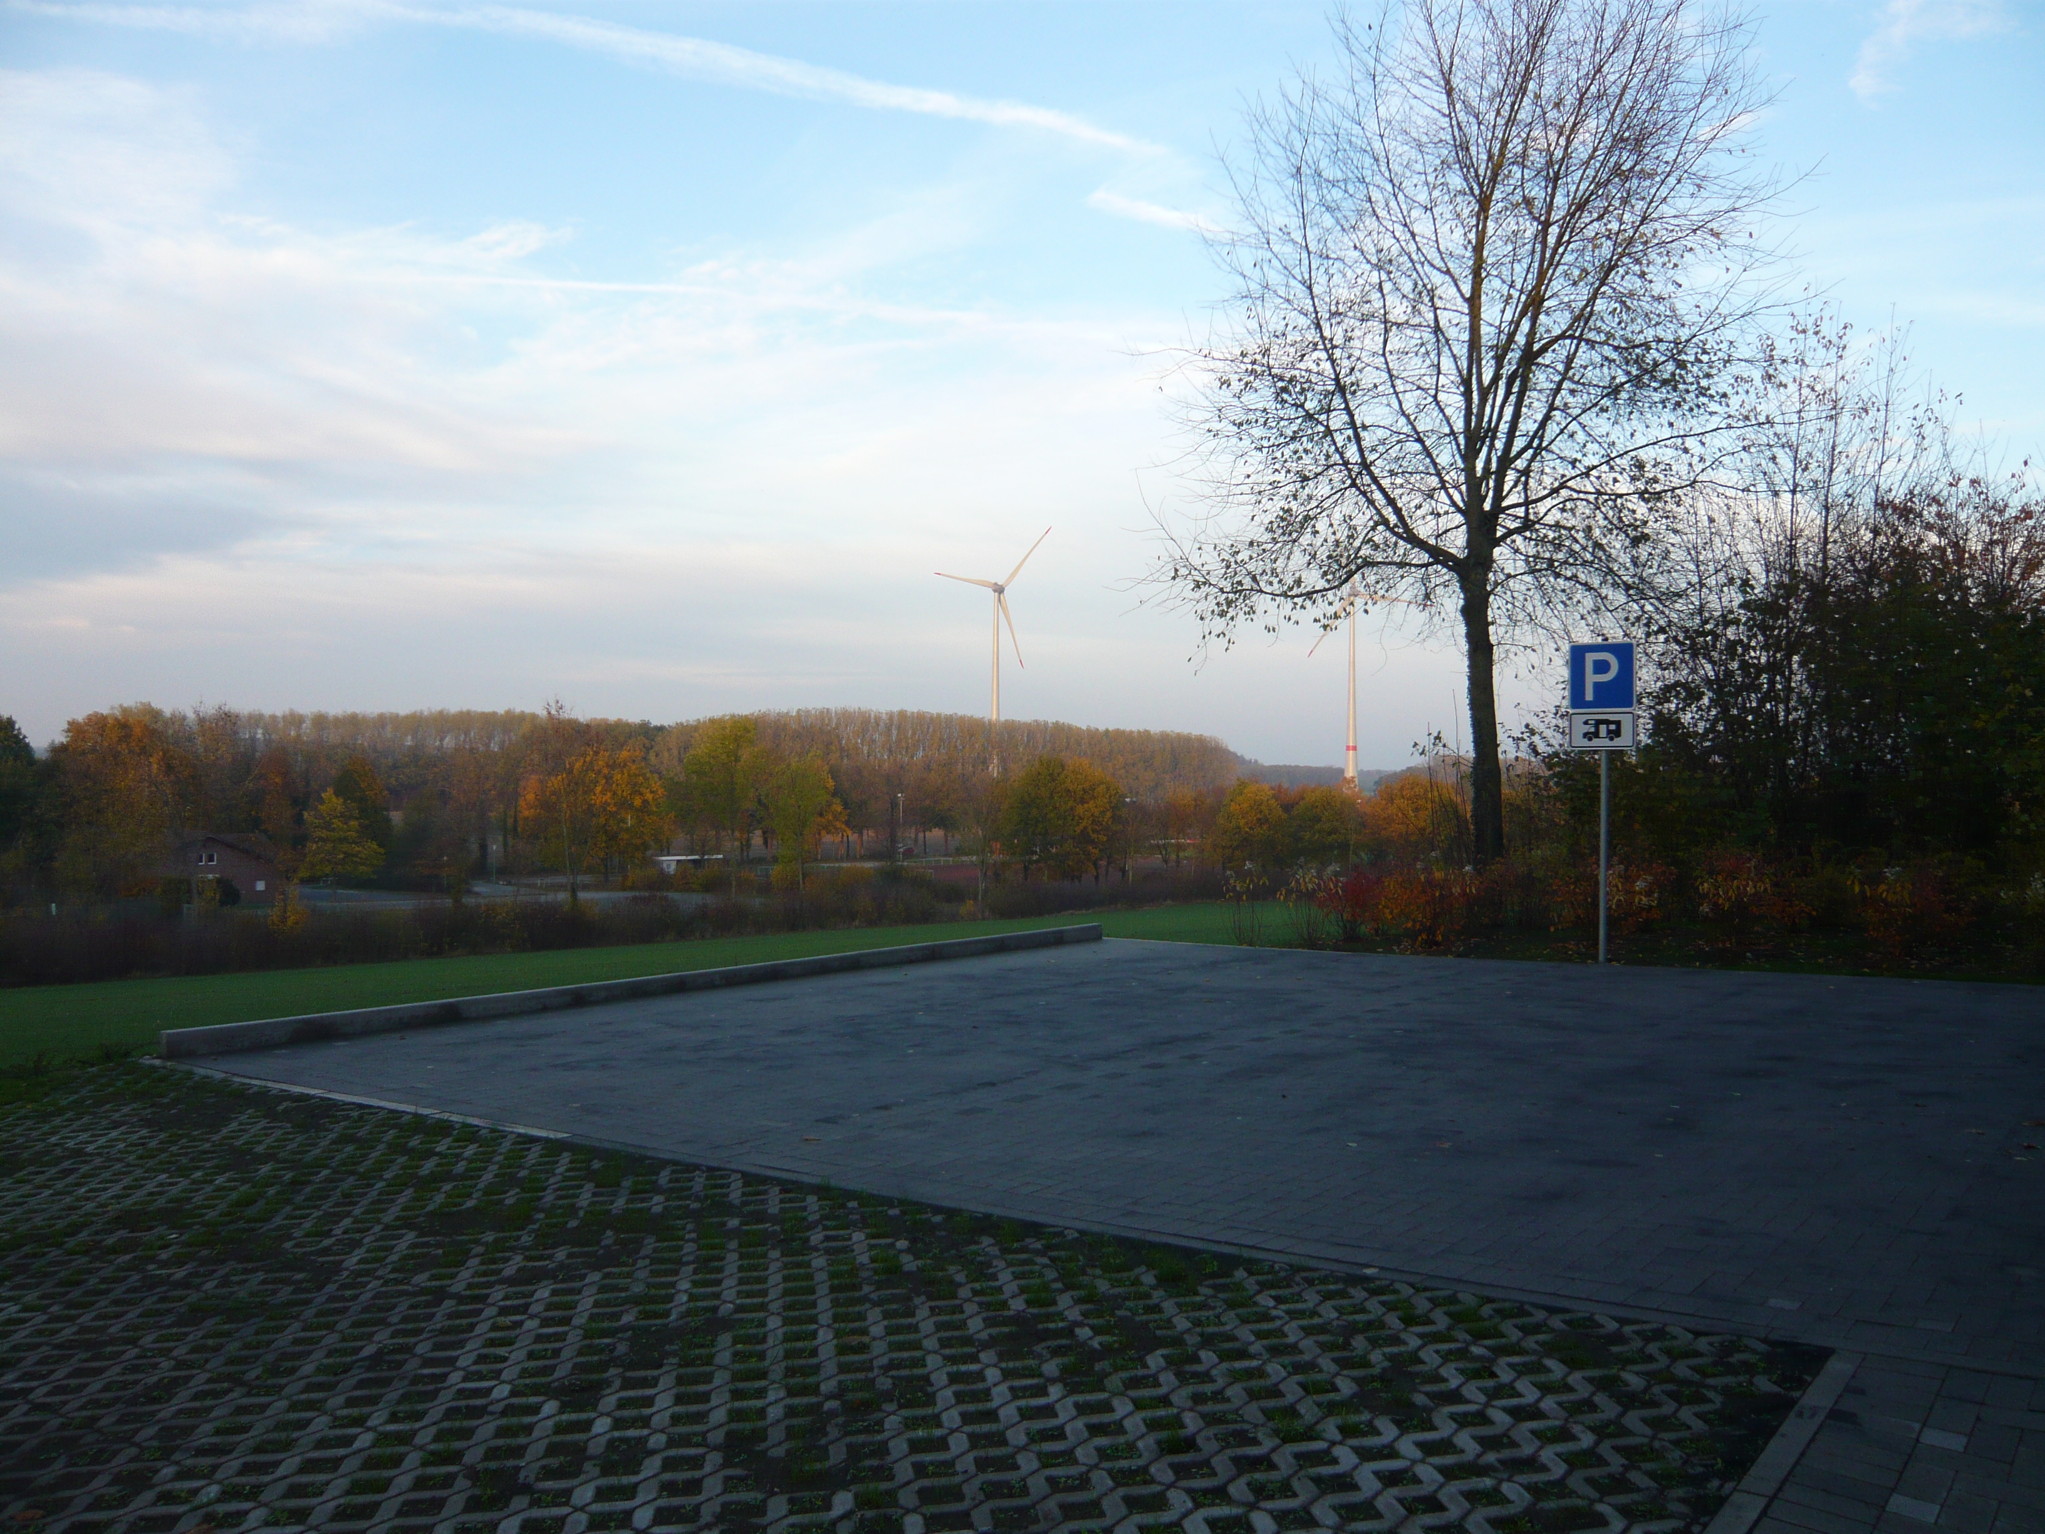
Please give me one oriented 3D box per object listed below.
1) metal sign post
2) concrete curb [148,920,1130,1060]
[{"bbox_3d":[5.140,0.323,14.656,0.600,2.844,0.090,0,-1,38],"label":"metal sign post"},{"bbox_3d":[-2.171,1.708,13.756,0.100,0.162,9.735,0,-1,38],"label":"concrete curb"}]

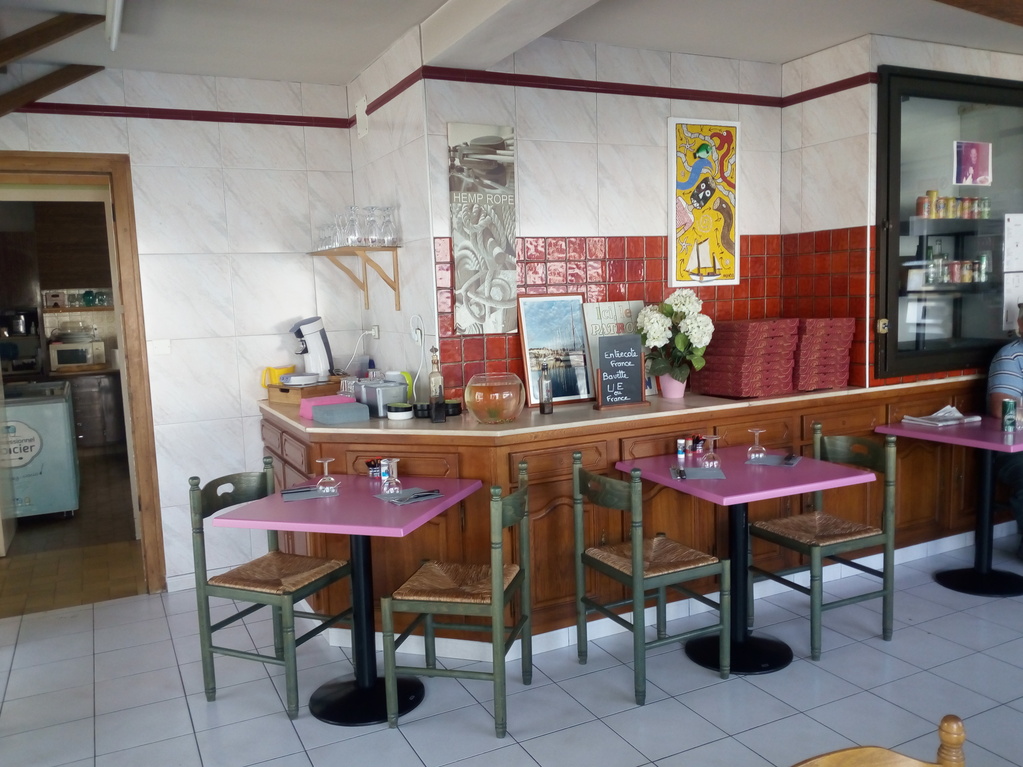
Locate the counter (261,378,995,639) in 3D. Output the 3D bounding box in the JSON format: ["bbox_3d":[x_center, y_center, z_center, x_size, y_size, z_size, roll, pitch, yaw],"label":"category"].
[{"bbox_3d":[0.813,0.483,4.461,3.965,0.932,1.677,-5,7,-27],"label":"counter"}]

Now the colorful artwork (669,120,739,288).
[{"bbox_3d":[0.969,-0.898,3.992,0.416,0.819,0.029,-4,6,-23],"label":"colorful artwork"}]

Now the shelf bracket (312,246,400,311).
[{"bbox_3d":[-0.790,-0.514,3.986,0.270,0.311,0.627,-5,6,-29],"label":"shelf bracket"}]

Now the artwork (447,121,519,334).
[{"bbox_3d":[-0.113,-0.682,3.551,0.309,0.921,0.020,-4,6,-23],"label":"artwork"}]

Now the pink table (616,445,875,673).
[{"bbox_3d":[0.894,0.696,3.125,0.687,0.735,0.682,-4,6,-24],"label":"pink table"}]

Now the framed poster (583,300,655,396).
[{"bbox_3d":[0.546,-0.165,4.004,0.372,0.485,0.020,-5,-6,-28],"label":"framed poster"}]

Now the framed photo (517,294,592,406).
[{"bbox_3d":[0.221,-0.168,3.885,0.390,0.533,0.025,-5,-3,-29],"label":"framed photo"}]

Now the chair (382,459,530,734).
[{"bbox_3d":[-0.170,0.716,2.770,0.436,0.838,0.412,-1,6,14],"label":"chair"}]

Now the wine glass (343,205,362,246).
[{"bbox_3d":[-0.739,-0.733,3.711,0.080,0.188,0.080,-5,6,-29],"label":"wine glass"}]

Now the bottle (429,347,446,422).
[{"bbox_3d":[-0.323,-0.002,3.444,0.065,0.318,0.065,-1,6,5],"label":"bottle"}]

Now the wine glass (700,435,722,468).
[{"bbox_3d":[0.789,0.267,3.144,0.074,0.122,0.074,-2,5,0],"label":"wine glass"}]

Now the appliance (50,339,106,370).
[{"bbox_3d":[-4.416,-0.275,8.136,0.483,0.281,0.375,-5,7,-28],"label":"appliance"}]

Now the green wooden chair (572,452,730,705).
[{"bbox_3d":[0.511,0.672,2.975,0.436,0.838,0.412,-5,6,-27],"label":"green wooden chair"}]

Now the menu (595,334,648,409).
[{"bbox_3d":[0.474,-0.050,3.460,0.261,0.309,0.069,-5,6,-25],"label":"menu"}]

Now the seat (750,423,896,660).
[{"bbox_3d":[1.265,0.631,3.316,0.424,0.843,0.424,-5,6,-25],"label":"seat"}]

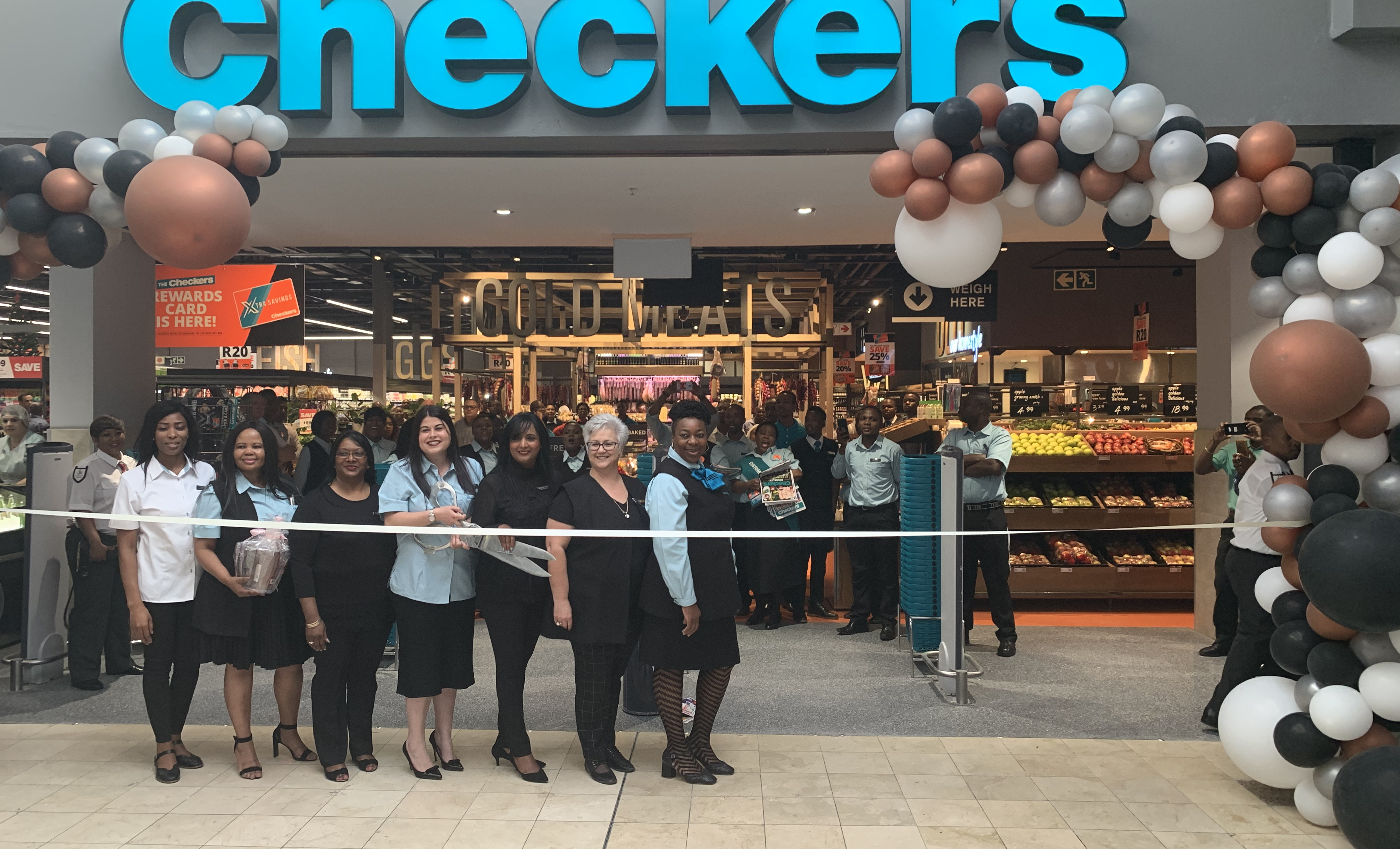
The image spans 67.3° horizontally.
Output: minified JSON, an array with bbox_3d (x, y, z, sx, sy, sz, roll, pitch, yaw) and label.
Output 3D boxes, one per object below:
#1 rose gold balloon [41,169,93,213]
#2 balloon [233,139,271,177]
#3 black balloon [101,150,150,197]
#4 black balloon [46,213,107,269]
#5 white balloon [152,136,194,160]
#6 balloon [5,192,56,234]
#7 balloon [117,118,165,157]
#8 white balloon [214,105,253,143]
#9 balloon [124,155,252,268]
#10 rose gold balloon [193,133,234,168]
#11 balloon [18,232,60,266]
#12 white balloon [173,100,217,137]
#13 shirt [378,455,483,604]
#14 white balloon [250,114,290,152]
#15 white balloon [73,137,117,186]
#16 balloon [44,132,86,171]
[{"bbox_3d":[-2.660,-0.982,4.420,0.187,0.184,0.187,0,1,2],"label":"rose gold balloon"},{"bbox_3d":[-1.948,-1.160,4.580,0.155,0.160,0.155,0,1,2],"label":"balloon"},{"bbox_3d":[-2.546,-1.112,4.680,0.205,0.215,0.205,0,1,2],"label":"black balloon"},{"bbox_3d":[-2.595,-0.765,4.380,0.226,0.230,0.226,0,1,2],"label":"black balloon"},{"bbox_3d":[-2.374,-1.213,4.750,0.175,0.180,0.175,0,1,2],"label":"white balloon"},{"bbox_3d":[-2.801,-0.881,4.400,0.185,0.178,0.185,0,1,2],"label":"balloon"},{"bbox_3d":[-2.533,-1.288,4.780,0.200,0.200,0.200,0,1,2],"label":"balloon"},{"bbox_3d":[-2.091,-1.348,4.720,0.162,0.168,0.162,0,1,2],"label":"white balloon"},{"bbox_3d":[-2.152,-0.894,4.420,0.478,0.476,0.478,0,1,2],"label":"balloon"},{"bbox_3d":[-2.175,-1.212,4.700,0.170,0.175,0.170,0,1,2],"label":"rose gold balloon"},{"bbox_3d":[-2.913,-0.810,4.680,0.215,0.220,0.215,0,1,2],"label":"balloon"},{"bbox_3d":[-2.201,-1.328,4.600,0.178,0.178,0.178,0,1,2],"label":"white balloon"},{"bbox_3d":[-1.220,0.475,4.760,0.470,0.670,0.310,0,1,-34],"label":"shirt"},{"bbox_3d":[-1.880,-1.273,4.600,0.157,0.160,0.157,0,1,2],"label":"white balloon"},{"bbox_3d":[-2.703,-1.178,4.720,0.198,0.210,0.198,0,1,2],"label":"white balloon"},{"bbox_3d":[-2.856,-1.233,4.750,0.187,0.190,0.187,0,1,2],"label":"balloon"}]

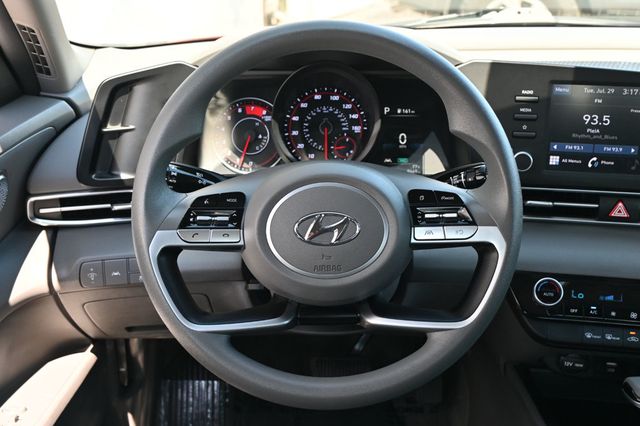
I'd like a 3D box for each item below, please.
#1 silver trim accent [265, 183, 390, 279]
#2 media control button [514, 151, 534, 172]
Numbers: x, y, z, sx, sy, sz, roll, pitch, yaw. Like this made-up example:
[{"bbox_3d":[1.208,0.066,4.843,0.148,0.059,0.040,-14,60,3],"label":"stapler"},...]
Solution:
[{"bbox_3d":[0.007,0.016,0.705,0.116,0.088,0.012,0,-3,0],"label":"silver trim accent"},{"bbox_3d":[0.243,-0.061,0.912,0.024,0.024,0.012,2,12,8],"label":"media control button"}]

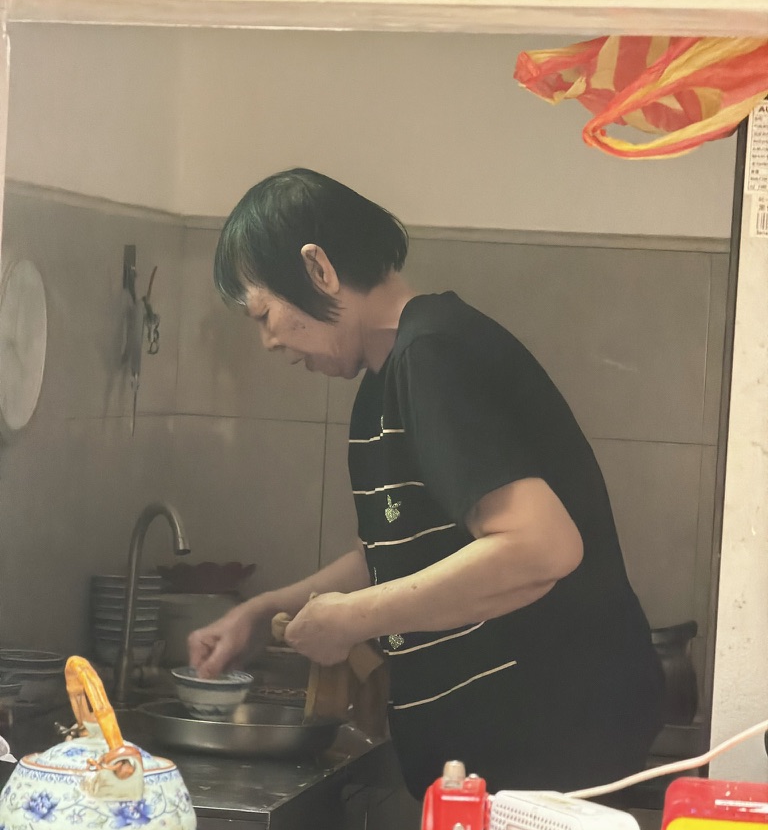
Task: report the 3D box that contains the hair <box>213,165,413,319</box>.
[{"bbox_3d":[-0.094,-0.192,3.430,0.210,0.190,0.180,-40,0,5],"label":"hair"}]

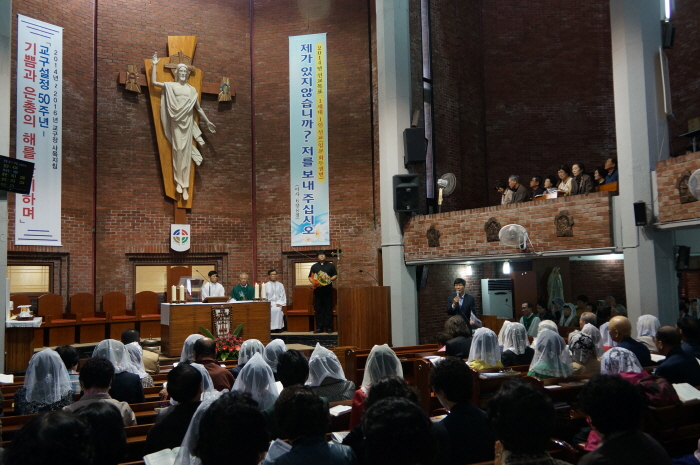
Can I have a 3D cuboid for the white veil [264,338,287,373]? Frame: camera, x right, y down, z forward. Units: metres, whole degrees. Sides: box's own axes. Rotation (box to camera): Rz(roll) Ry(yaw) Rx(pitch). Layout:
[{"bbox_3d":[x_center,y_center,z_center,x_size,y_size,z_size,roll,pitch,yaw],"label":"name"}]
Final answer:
[{"bbox_3d":[-0.629,1.050,5.450,0.220,0.290,0.240,1,-5,-26],"label":"white veil"}]

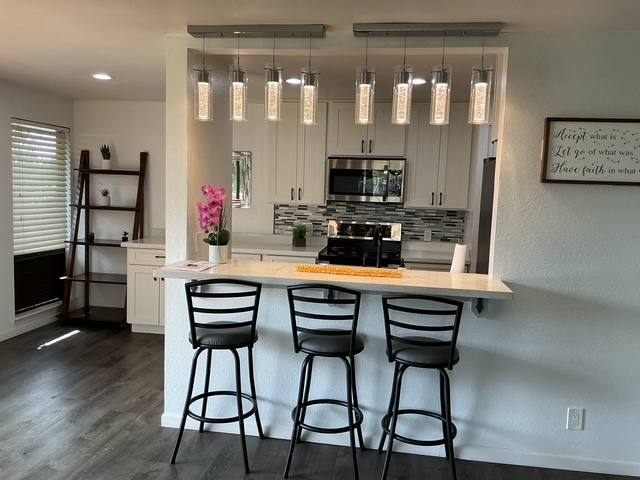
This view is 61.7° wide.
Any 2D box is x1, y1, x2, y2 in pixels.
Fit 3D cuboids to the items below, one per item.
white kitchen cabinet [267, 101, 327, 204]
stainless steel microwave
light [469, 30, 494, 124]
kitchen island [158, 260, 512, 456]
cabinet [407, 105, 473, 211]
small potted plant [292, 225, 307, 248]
[{"bbox_3d":[-0.200,-0.886,5.517,0.600,1.030,0.320,3,5,8],"label":"white kitchen cabinet"},{"bbox_3d":[0.476,-0.598,5.421,0.760,0.435,0.400,3,5,8],"label":"stainless steel microwave"},{"bbox_3d":[0.853,-0.847,2.824,0.102,0.469,0.102,3,6,8],"label":"light"},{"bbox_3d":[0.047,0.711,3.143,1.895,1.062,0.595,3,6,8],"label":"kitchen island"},{"bbox_3d":[1.153,-0.816,5.305,0.600,0.995,0.330,3,6,8],"label":"cabinet"},{"bbox_3d":[-0.208,-0.045,5.603,0.150,0.240,0.140,3,5,8],"label":"small potted plant"}]

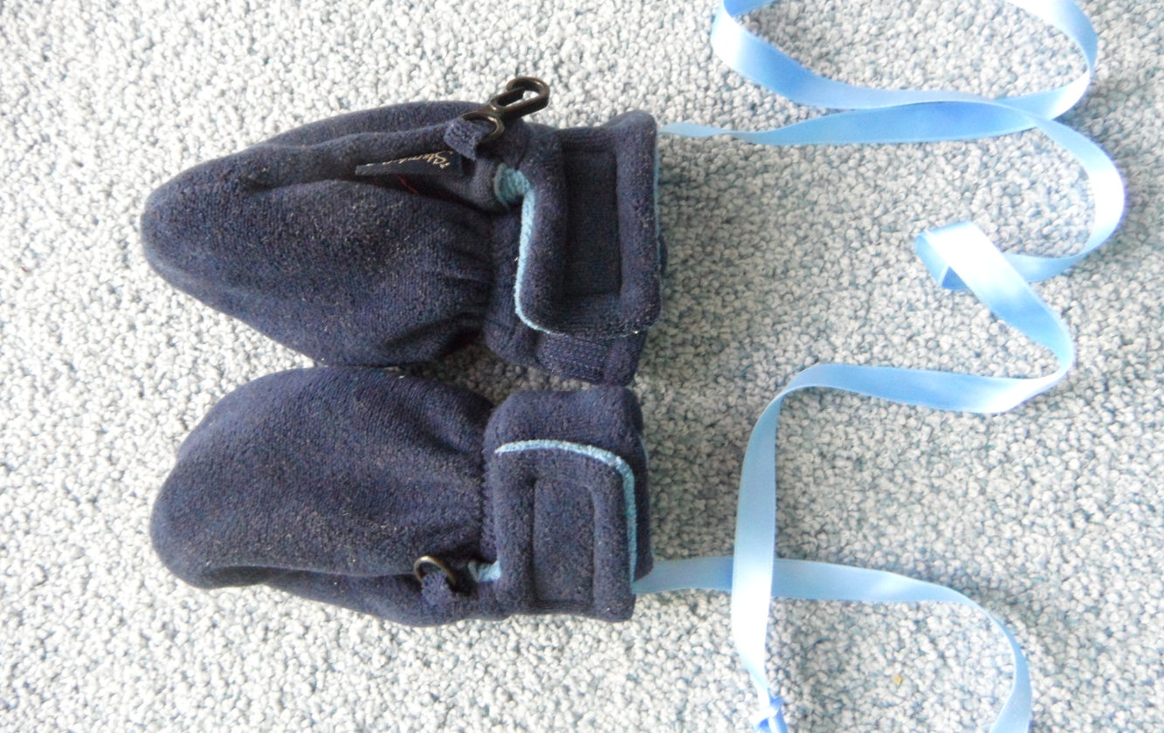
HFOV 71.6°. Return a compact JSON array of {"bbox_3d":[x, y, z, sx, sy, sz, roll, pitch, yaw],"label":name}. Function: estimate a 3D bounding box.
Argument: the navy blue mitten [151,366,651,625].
[{"bbox_3d":[-0.058,0.039,0.246,0.158,0.045,0.079,-3,87,7],"label":"navy blue mitten"}]

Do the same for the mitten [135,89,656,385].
[{"bbox_3d":[-0.059,-0.045,0.250,0.168,0.046,0.089,5,88,8],"label":"mitten"}]

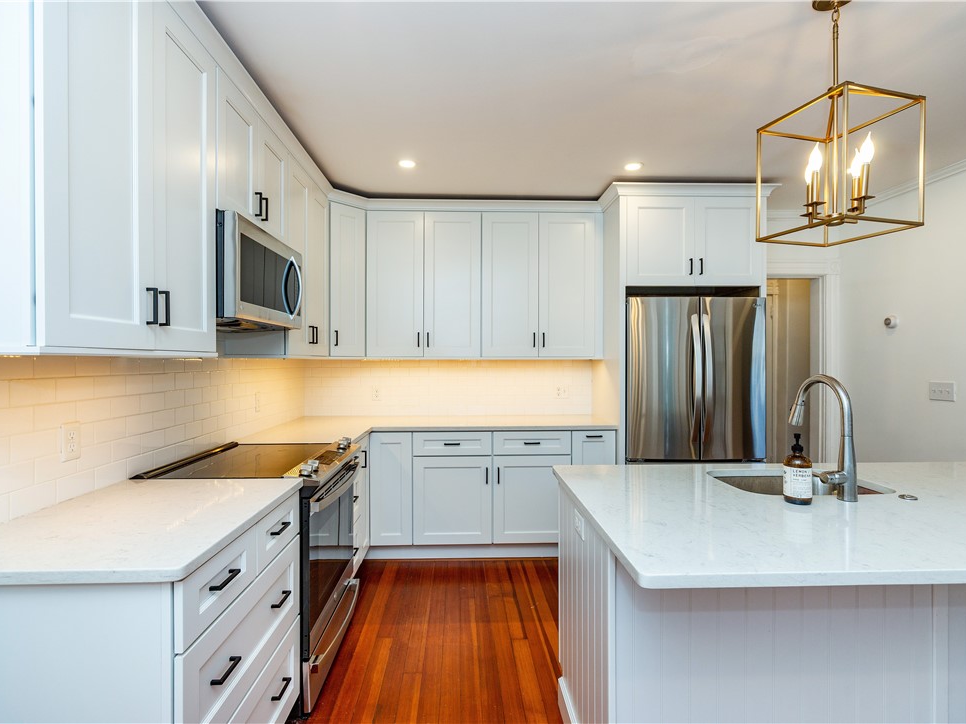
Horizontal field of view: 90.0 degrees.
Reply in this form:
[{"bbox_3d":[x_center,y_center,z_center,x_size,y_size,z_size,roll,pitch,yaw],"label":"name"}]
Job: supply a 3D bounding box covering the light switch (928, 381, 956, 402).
[{"bbox_3d":[2.923,0.189,3.078,0.020,0.126,0.163,0,0,-2],"label":"light switch"}]

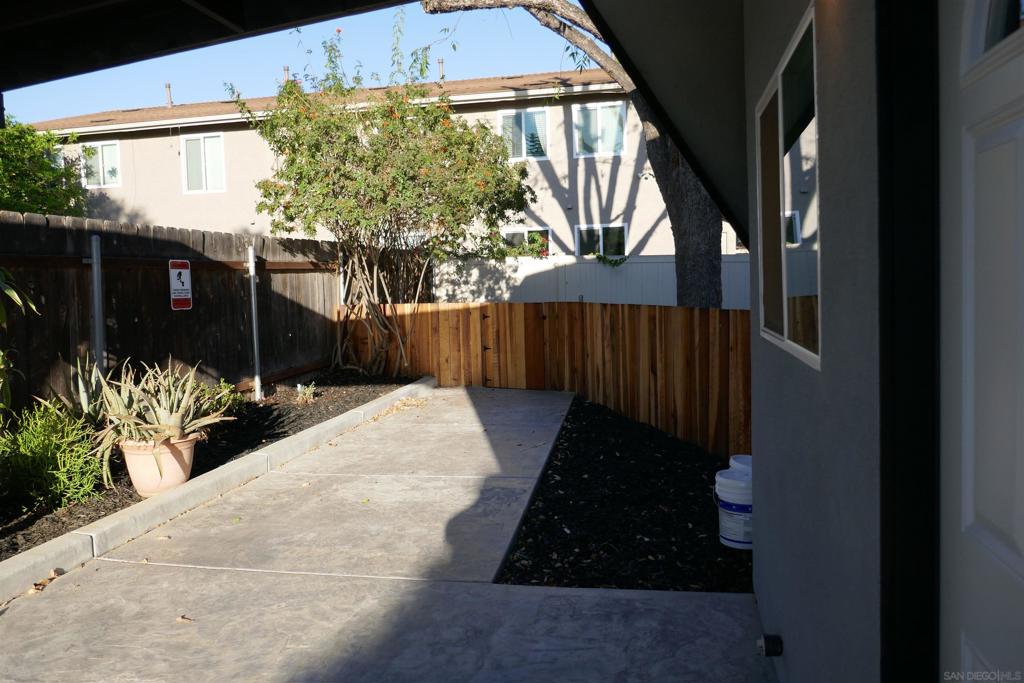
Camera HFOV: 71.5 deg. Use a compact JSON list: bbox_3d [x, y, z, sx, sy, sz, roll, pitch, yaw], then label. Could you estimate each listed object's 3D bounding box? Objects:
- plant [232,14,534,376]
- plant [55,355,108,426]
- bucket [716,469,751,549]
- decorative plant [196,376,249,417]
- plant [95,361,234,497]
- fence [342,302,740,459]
[{"bbox_3d":[-1.651,-1.807,9.206,3.766,4.579,3.201,-2,3,-10],"label":"plant"},{"bbox_3d":[-3.006,0.440,5.079,0.402,0.669,0.402,-4,4,-31],"label":"plant"},{"bbox_3d":[1.295,0.932,3.959,0.310,0.370,0.310,-1,4,18],"label":"bucket"},{"bbox_3d":[-2.792,0.539,6.839,0.513,0.408,0.513,-3,4,-22],"label":"decorative plant"},{"bbox_3d":[-2.242,0.552,4.657,0.811,0.847,0.811,-3,4,-26],"label":"plant"},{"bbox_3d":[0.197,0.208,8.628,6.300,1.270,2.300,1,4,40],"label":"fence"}]

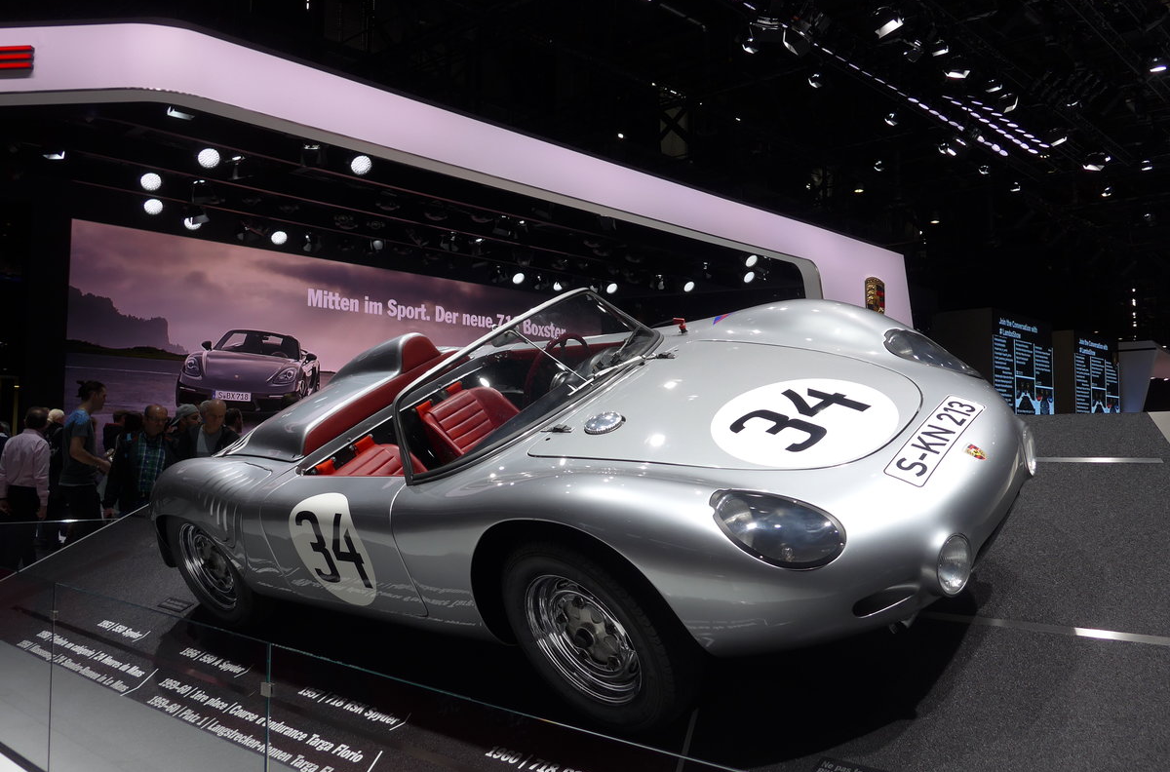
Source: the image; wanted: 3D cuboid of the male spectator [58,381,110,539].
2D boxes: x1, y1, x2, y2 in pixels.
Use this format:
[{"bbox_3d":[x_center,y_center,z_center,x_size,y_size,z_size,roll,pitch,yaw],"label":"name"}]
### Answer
[{"bbox_3d":[-4.294,0.882,8.344,0.440,1.860,0.480,2,-4,-22],"label":"male spectator"}]

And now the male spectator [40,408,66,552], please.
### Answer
[{"bbox_3d":[-5.104,1.069,9.348,0.340,1.720,0.500,2,-4,-24],"label":"male spectator"}]

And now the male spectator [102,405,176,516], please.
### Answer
[{"bbox_3d":[-3.485,0.993,7.649,0.550,1.690,0.360,2,-4,-30],"label":"male spectator"}]

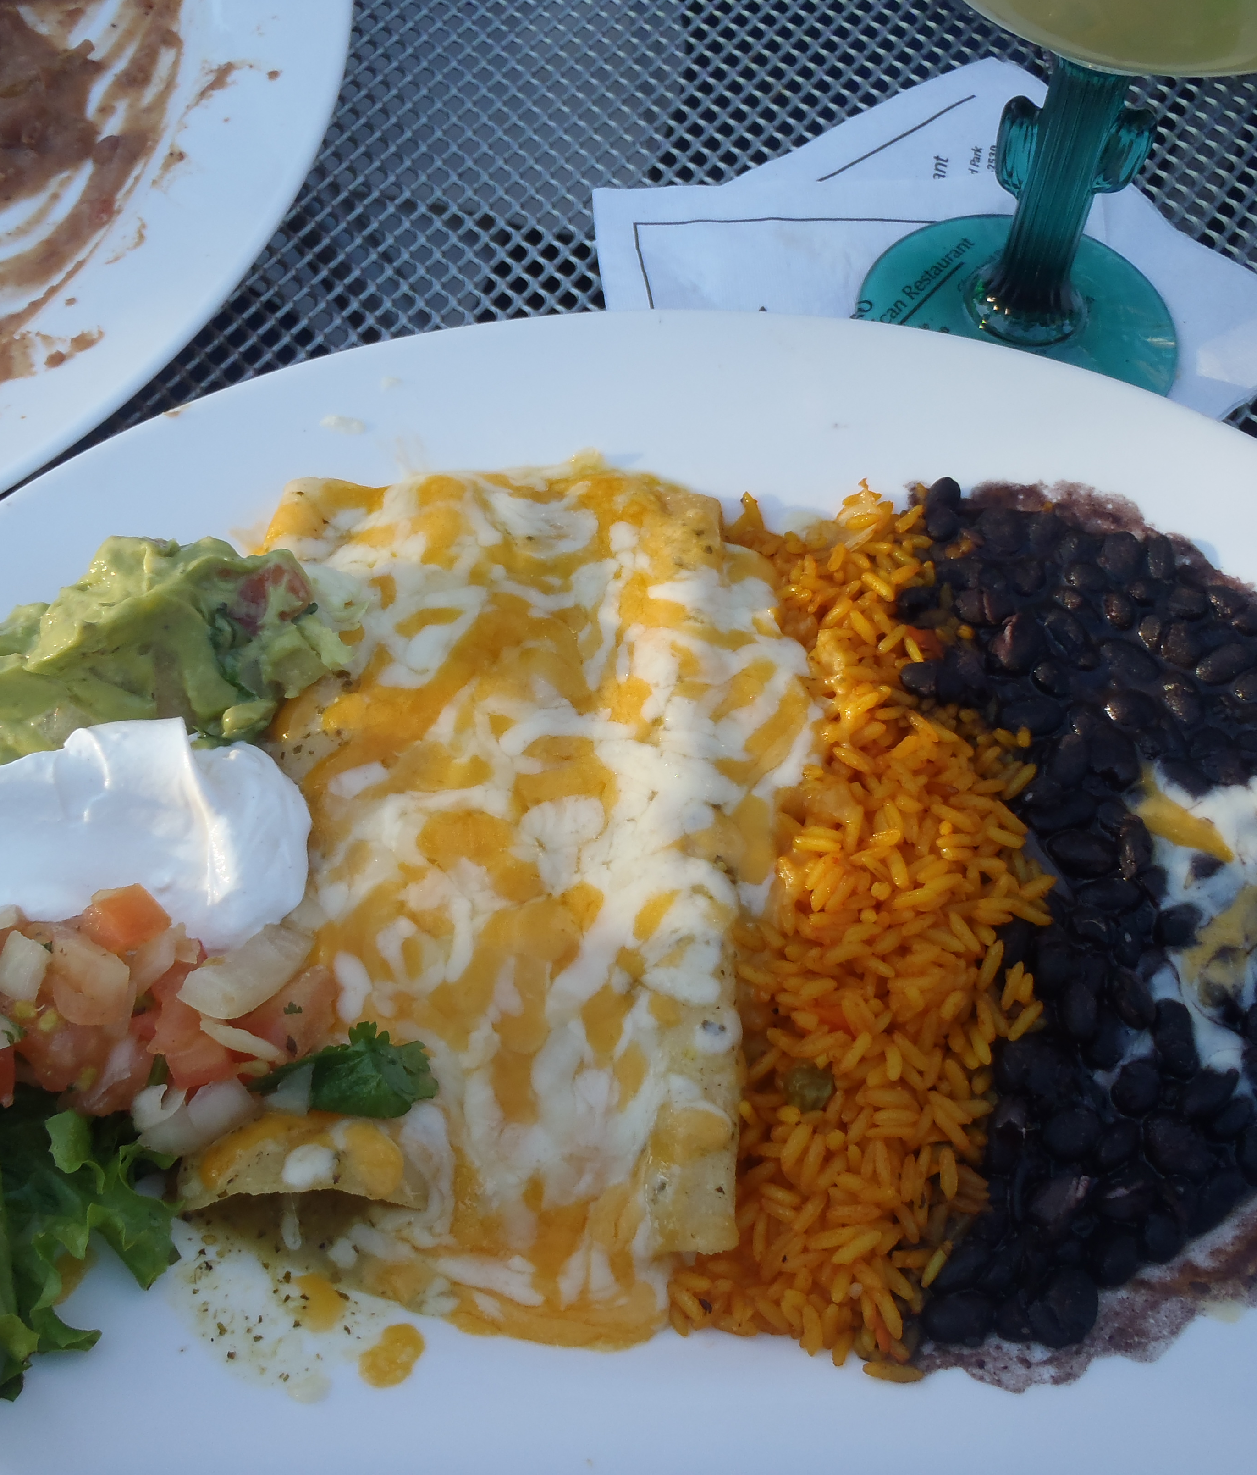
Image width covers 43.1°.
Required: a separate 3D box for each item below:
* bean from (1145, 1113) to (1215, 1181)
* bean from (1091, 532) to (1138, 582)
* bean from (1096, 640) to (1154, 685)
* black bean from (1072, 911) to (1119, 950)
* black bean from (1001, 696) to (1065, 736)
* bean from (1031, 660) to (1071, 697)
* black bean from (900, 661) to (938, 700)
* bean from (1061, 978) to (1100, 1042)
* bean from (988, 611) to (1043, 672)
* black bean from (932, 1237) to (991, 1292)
[{"bbox_3d":[0.094,0.070,0.272,0.012,0.008,0.010,41,67,20],"label":"bean"},{"bbox_3d":[0.103,-0.038,0.337,0.009,0.008,0.012,-1,60,-2],"label":"bean"},{"bbox_3d":[0.100,-0.015,0.319,0.013,0.007,0.008,33,65,16],"label":"bean"},{"bbox_3d":[0.087,0.036,0.297,0.009,0.007,0.007,19,61,10],"label":"black bean"},{"bbox_3d":[0.080,-0.004,0.315,0.013,0.007,0.008,2,60,-1],"label":"black bean"},{"bbox_3d":[0.085,-0.012,0.321,0.007,0.007,0.010,-34,66,-19],"label":"bean"},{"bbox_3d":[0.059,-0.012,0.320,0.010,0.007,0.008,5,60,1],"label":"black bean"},{"bbox_3d":[0.081,0.049,0.284,0.006,0.008,0.011,2,60,0],"label":"bean"},{"bbox_3d":[0.079,-0.019,0.322,0.010,0.009,0.014,25,63,12],"label":"bean"},{"bbox_3d":[0.054,0.085,0.257,0.012,0.006,0.007,-36,67,-20],"label":"black bean"}]

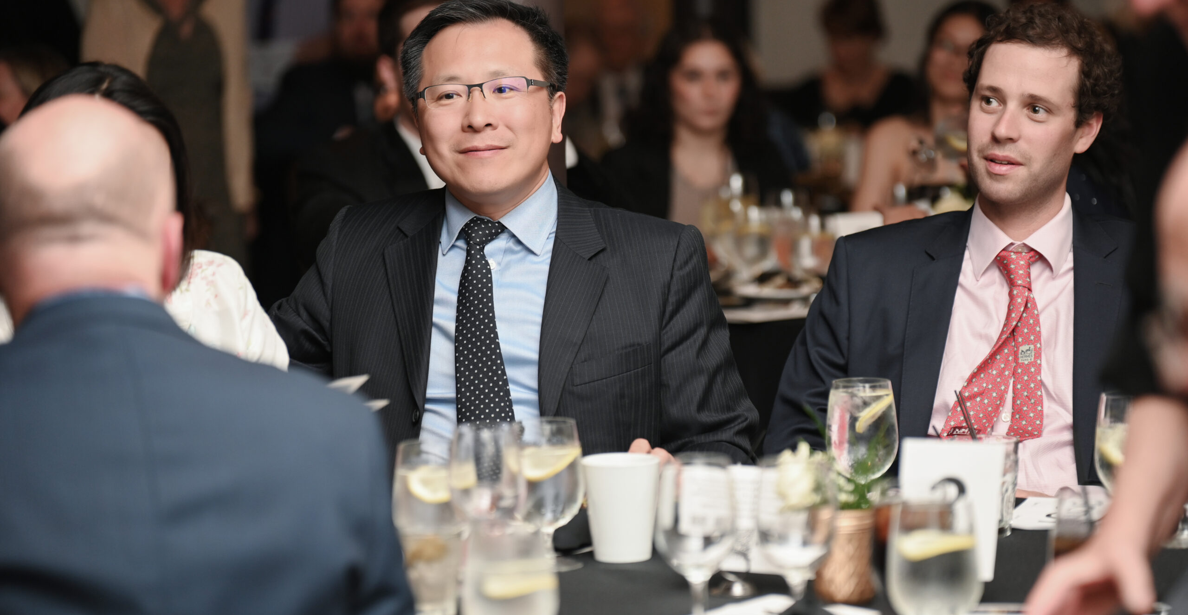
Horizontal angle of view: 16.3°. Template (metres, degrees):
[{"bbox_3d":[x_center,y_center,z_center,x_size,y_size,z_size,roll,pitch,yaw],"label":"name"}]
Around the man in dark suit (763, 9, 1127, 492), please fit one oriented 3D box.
[{"bbox_3d":[0.497,0.314,4.836,0.580,1.322,0.800,-1,6,5],"label":"man in dark suit"}]

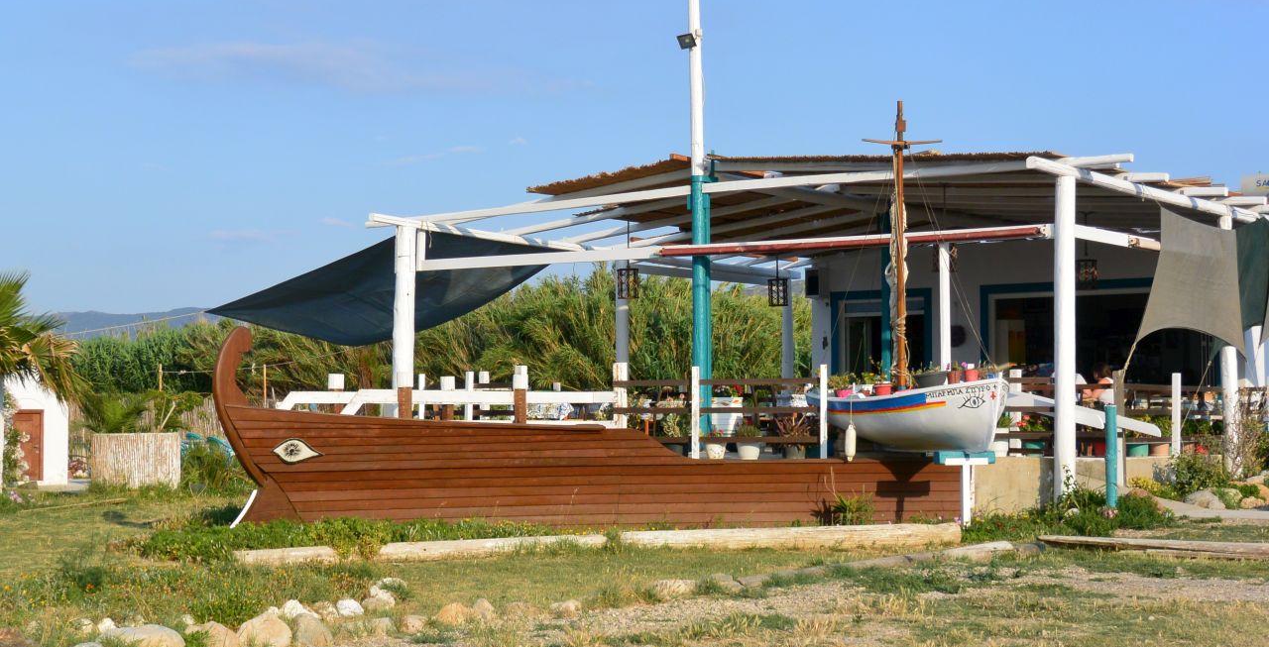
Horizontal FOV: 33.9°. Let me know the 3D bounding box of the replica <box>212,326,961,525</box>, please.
[{"bbox_3d":[-0.620,1.250,24.950,8.650,2.350,2.500,0,-2,-12],"label":"replica"}]

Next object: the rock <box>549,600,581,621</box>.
[{"bbox_3d":[-0.463,1.945,14.167,0.203,0.135,0.161,0,-1,0],"label":"rock"}]

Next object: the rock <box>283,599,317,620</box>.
[{"bbox_3d":[-2.187,1.892,13.589,0.246,0.181,0.196,0,-1,0],"label":"rock"}]

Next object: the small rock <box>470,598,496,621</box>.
[{"bbox_3d":[-1.063,2.014,14.617,0.178,0.149,0.150,0,-2,0],"label":"small rock"}]

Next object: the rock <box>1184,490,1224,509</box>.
[{"bbox_3d":[7.261,2.250,26.509,0.495,0.245,0.418,0,-2,0],"label":"rock"}]

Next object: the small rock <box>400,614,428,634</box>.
[{"bbox_3d":[-1.413,1.930,13.317,0.184,0.121,0.156,0,-1,0],"label":"small rock"}]

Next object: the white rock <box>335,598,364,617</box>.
[{"bbox_3d":[-2.041,2.037,14.887,0.195,0.124,0.165,0,-2,0],"label":"white rock"}]

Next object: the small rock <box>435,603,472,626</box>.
[{"bbox_3d":[-1.242,2.000,14.271,0.253,0.158,0.214,0,-2,0],"label":"small rock"}]

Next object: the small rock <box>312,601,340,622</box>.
[{"bbox_3d":[-2.153,2.011,14.494,0.190,0.147,0.160,0,-2,0],"label":"small rock"}]

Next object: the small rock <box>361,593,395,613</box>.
[{"bbox_3d":[-1.798,1.961,14.585,0.236,0.139,0.188,0,-1,0],"label":"small rock"}]

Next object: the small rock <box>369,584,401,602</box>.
[{"bbox_3d":[-1.846,1.997,15.397,0.230,0.142,0.194,0,-2,0],"label":"small rock"}]

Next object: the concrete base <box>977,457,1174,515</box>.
[{"bbox_3d":[4.873,1.816,23.150,2.186,0.682,0.900,0,-1,0],"label":"concrete base"}]

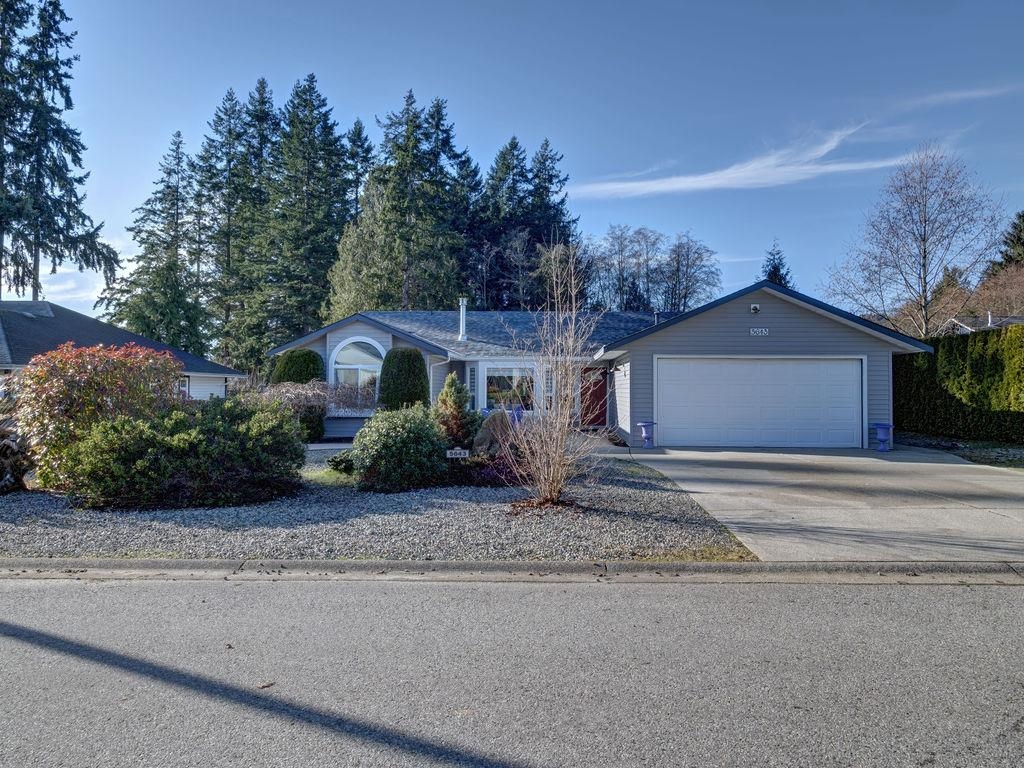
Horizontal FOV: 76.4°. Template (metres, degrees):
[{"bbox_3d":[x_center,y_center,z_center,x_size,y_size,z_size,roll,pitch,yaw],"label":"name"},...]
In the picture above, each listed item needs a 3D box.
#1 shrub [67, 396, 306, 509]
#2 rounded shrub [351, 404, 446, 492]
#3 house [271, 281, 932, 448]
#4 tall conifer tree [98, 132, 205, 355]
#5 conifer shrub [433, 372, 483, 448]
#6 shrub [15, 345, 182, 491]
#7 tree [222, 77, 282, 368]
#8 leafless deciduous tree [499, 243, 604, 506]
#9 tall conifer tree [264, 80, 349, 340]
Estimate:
[{"bbox_3d":[-4.515,0.865,9.000,3.291,1.329,2.100,0,0,0],"label":"shrub"},{"bbox_3d":[-1.700,0.919,9.750,1.438,1.223,1.400,0,0,0],"label":"rounded shrub"},{"bbox_3d":[2.050,-0.620,21.700,16.100,4.280,12.600,0,0,3],"label":"house"},{"bbox_3d":[-23.819,-7.544,43.000,7.004,18.147,6.800,0,0,0],"label":"tall conifer tree"},{"bbox_3d":[-0.980,0.622,11.700,0.899,1.657,0.900,0,0,0],"label":"conifer shrub"},{"bbox_3d":[-6.529,0.437,10.300,2.627,2.187,2.200,0,0,0],"label":"shrub"},{"bbox_3d":[-18.813,-10.339,47.000,4.700,23.737,4.700,0,0,0],"label":"tree"},{"bbox_3d":[0.504,-0.137,8.300,1.352,3.335,1.350,0,0,0],"label":"leafless deciduous tree"},{"bbox_3d":[-14.841,-10.483,47.000,6.066,24.026,6.000,0,0,0],"label":"tall conifer tree"}]

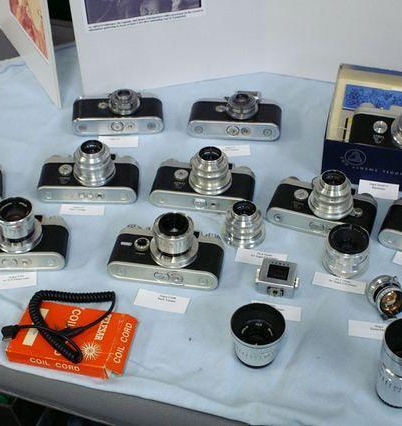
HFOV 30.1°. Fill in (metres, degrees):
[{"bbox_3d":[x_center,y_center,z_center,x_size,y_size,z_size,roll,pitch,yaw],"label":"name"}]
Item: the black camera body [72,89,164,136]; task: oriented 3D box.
[{"bbox_3d":[-0.120,-0.159,1.091,0.132,0.057,0.076,-1,44,0],"label":"black camera body"}]

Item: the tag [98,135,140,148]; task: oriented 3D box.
[{"bbox_3d":[-0.120,-0.104,1.086,0.057,0.002,0.026,0,43,0],"label":"tag"}]

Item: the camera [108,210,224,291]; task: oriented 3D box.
[{"bbox_3d":[-0.039,0.029,0.883,0.133,0.082,0.075,6,43,6],"label":"camera"}]

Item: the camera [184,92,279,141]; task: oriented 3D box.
[{"bbox_3d":[0.050,-0.151,1.095,0.134,0.058,0.068,2,43,3],"label":"camera"}]

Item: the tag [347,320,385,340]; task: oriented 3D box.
[{"bbox_3d":[0.191,0.130,0.821,0.055,0.002,0.022,6,43,8],"label":"tag"}]

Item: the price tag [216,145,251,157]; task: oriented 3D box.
[{"bbox_3d":[0.045,-0.088,1.054,0.050,0.001,0.022,-2,44,-1],"label":"price tag"}]

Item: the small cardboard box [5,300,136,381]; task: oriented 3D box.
[{"bbox_3d":[-0.138,0.137,0.812,0.124,0.020,0.072,8,45,9],"label":"small cardboard box"}]

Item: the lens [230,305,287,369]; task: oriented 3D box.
[{"bbox_3d":[0.060,0.133,0.793,0.058,0.048,0.058,-1,44,1],"label":"lens"}]

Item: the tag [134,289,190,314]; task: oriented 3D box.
[{"bbox_3d":[-0.044,0.102,0.859,0.060,0.002,0.025,8,44,11],"label":"tag"}]

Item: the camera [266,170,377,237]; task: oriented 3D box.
[{"bbox_3d":[0.159,-0.027,0.945,0.134,0.079,0.076,13,44,14],"label":"camera"}]

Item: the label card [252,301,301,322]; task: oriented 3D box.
[{"bbox_3d":[0.086,0.112,0.852,0.058,0.002,0.022,6,43,6],"label":"label card"}]

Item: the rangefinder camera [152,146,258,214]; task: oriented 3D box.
[{"bbox_3d":[0.005,-0.054,0.974,0.133,0.071,0.076,6,44,6],"label":"rangefinder camera"}]

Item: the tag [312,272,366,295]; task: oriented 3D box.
[{"bbox_3d":[0.165,0.083,0.883,0.061,0.002,0.019,11,44,11],"label":"tag"}]

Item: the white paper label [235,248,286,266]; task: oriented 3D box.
[{"bbox_3d":[0.074,0.055,0.913,0.061,0.002,0.024,8,43,9],"label":"white paper label"}]

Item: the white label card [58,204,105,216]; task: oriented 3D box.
[{"bbox_3d":[-0.154,-0.005,0.973,0.057,0.001,0.019,1,44,3],"label":"white label card"}]

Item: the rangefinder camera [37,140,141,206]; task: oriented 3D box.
[{"bbox_3d":[-0.147,-0.068,0.982,0.133,0.077,0.080,0,44,1],"label":"rangefinder camera"}]

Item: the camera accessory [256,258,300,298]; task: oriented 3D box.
[{"bbox_3d":[0.090,0.078,0.874,0.047,0.022,0.037,9,43,9],"label":"camera accessory"}]

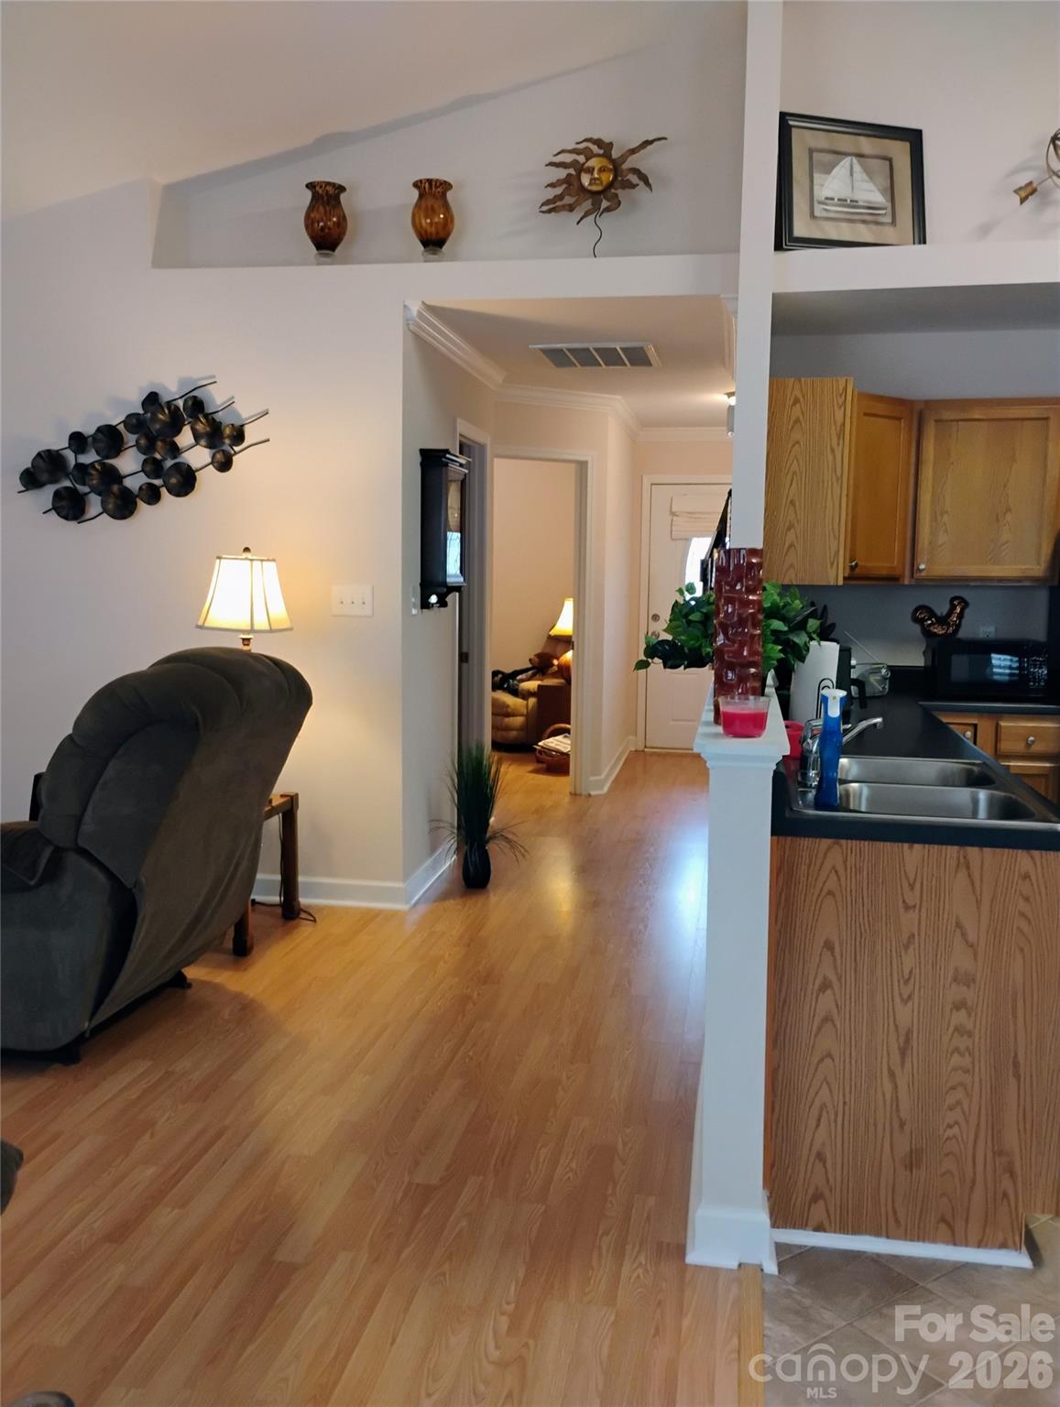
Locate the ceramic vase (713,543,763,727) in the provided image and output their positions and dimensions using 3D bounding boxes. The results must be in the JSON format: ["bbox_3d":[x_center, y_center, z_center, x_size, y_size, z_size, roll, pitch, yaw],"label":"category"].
[{"bbox_3d":[0.458,-0.147,2.532,0.106,0.391,0.105,2,7,10],"label":"ceramic vase"}]

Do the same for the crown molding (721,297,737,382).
[{"bbox_3d":[0.868,-1.552,4.946,0.070,0.095,1.451,2,7,10],"label":"crown molding"}]

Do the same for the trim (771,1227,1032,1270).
[{"bbox_3d":[0.771,1.129,2.368,0.513,0.026,0.021,2,7,10],"label":"trim"}]

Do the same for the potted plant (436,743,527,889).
[{"bbox_3d":[-0.217,0.490,5.079,0.416,0.637,0.340,2,7,10],"label":"potted plant"}]

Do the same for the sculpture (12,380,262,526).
[{"bbox_3d":[-1.580,-1.018,4.644,1.116,0.560,0.086,2,7,10],"label":"sculpture"}]

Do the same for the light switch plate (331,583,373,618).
[{"bbox_3d":[-0.715,-0.418,4.620,0.174,0.124,0.011,2,7,10],"label":"light switch plate"}]

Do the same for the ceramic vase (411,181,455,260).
[{"bbox_3d":[-0.382,-1.878,4.479,0.175,0.337,0.175,2,7,10],"label":"ceramic vase"}]

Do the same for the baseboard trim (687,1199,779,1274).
[{"bbox_3d":[0.416,1.087,2.341,0.181,0.107,0.080,2,7,10],"label":"baseboard trim"}]

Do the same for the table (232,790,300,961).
[{"bbox_3d":[-1.256,0.627,4.404,0.559,0.509,0.509,2,7,10],"label":"table"}]

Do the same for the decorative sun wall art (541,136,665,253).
[{"bbox_3d":[0.284,-2.020,4.532,0.510,0.472,0.080,2,7,10],"label":"decorative sun wall art"}]

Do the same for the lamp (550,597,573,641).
[{"bbox_3d":[0.368,-0.502,8.776,0.420,0.694,0.420,2,7,10],"label":"lamp"}]

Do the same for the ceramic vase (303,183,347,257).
[{"bbox_3d":[-0.815,-1.901,4.562,0.178,0.331,0.178,2,7,10],"label":"ceramic vase"}]

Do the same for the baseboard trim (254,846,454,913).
[{"bbox_3d":[-0.762,0.736,5.164,0.715,0.115,0.865,2,7,10],"label":"baseboard trim"}]

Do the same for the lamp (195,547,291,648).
[{"bbox_3d":[-1.075,-0.127,4.328,0.355,0.927,0.355,2,7,10],"label":"lamp"}]

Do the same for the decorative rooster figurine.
[{"bbox_3d":[1.738,-0.366,4.804,0.240,0.180,0.085,2,7,10],"label":"decorative rooster figurine"}]

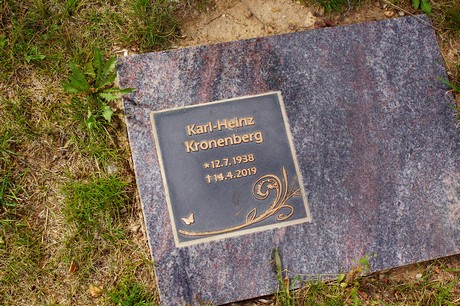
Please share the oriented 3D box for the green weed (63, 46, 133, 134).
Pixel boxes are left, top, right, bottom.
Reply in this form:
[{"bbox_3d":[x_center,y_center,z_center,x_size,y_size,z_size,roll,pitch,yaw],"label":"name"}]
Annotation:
[{"bbox_3d":[-0.203,-0.096,1.181,0.108,0.055,0.122,0,78,-10],"label":"green weed"}]

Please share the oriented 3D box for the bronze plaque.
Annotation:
[{"bbox_3d":[0.001,0.024,1.211,0.217,0.012,0.216,-10,80,-12],"label":"bronze plaque"}]

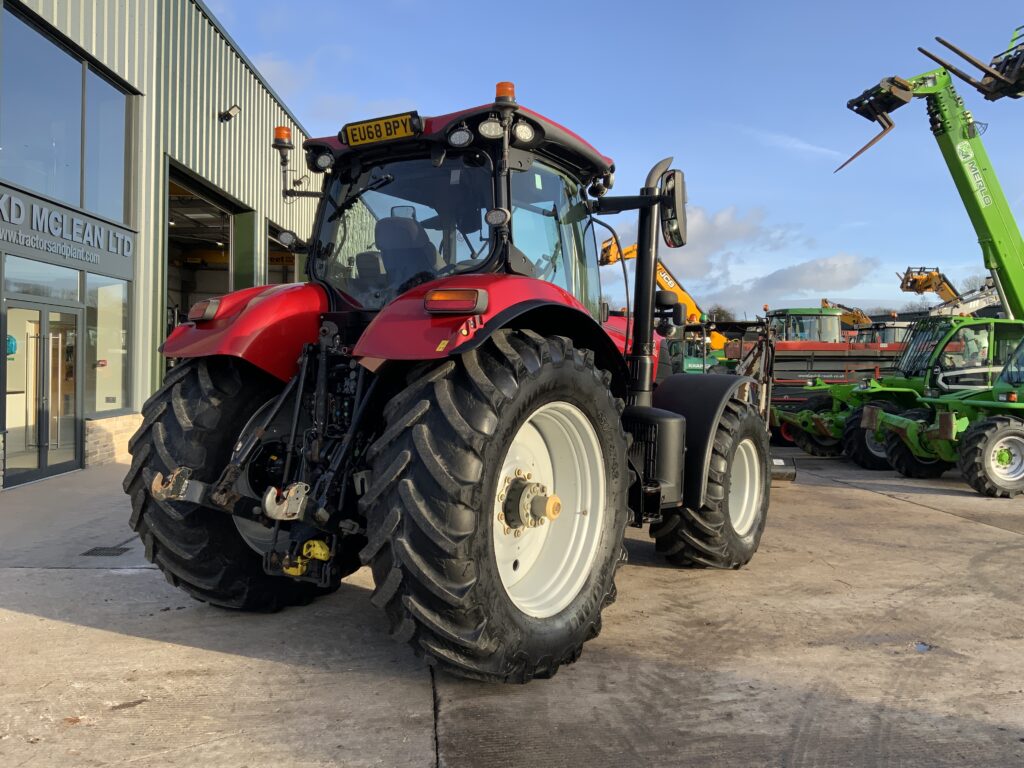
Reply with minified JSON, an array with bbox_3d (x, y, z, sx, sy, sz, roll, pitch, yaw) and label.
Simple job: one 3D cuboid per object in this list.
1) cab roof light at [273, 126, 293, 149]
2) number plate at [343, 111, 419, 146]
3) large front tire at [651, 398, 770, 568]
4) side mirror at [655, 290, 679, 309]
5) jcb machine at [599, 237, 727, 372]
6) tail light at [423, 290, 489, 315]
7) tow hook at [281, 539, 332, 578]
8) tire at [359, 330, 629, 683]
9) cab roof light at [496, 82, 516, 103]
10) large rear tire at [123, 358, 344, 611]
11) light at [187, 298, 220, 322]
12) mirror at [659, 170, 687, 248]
[{"bbox_3d":[-1.488,-1.603,5.580,0.115,0.118,0.115,1,1,0],"label":"cab roof light"},{"bbox_3d":[-0.780,-1.493,5.063,0.530,0.118,0.030,2,16,35],"label":"number plate"},{"bbox_3d":[1.672,0.813,7.072,0.530,1.380,1.410,2,2,35],"label":"large front tire"},{"bbox_3d":[1.391,-0.768,7.750,0.210,0.150,0.120,2,2,35],"label":"side mirror"},{"bbox_3d":[4.088,-1.380,23.000,4.200,5.000,2.300,1,1,-13],"label":"jcb machine"},{"bbox_3d":[-0.269,-0.396,4.158,0.285,0.113,0.100,1,2,24],"label":"tail light"},{"bbox_3d":[-1.127,0.952,4.680,0.170,0.200,0.240,2,2,35],"label":"tow hook"},{"bbox_3d":[0.005,0.620,4.633,0.620,1.820,1.880,2,2,34],"label":"tire"},{"bbox_3d":[-0.034,-1.568,4.630,0.112,0.112,0.112,1,1,0],"label":"cab roof light"},{"bbox_3d":[-1.542,0.550,5.722,0.620,1.830,1.880,2,2,35],"label":"large rear tire"},{"bbox_3d":[-1.885,-0.450,5.250,0.100,0.125,0.270,0,2,-42],"label":"light"},{"bbox_3d":[1.032,-1.119,5.480,0.085,0.480,0.190,-3,0,-26],"label":"mirror"}]

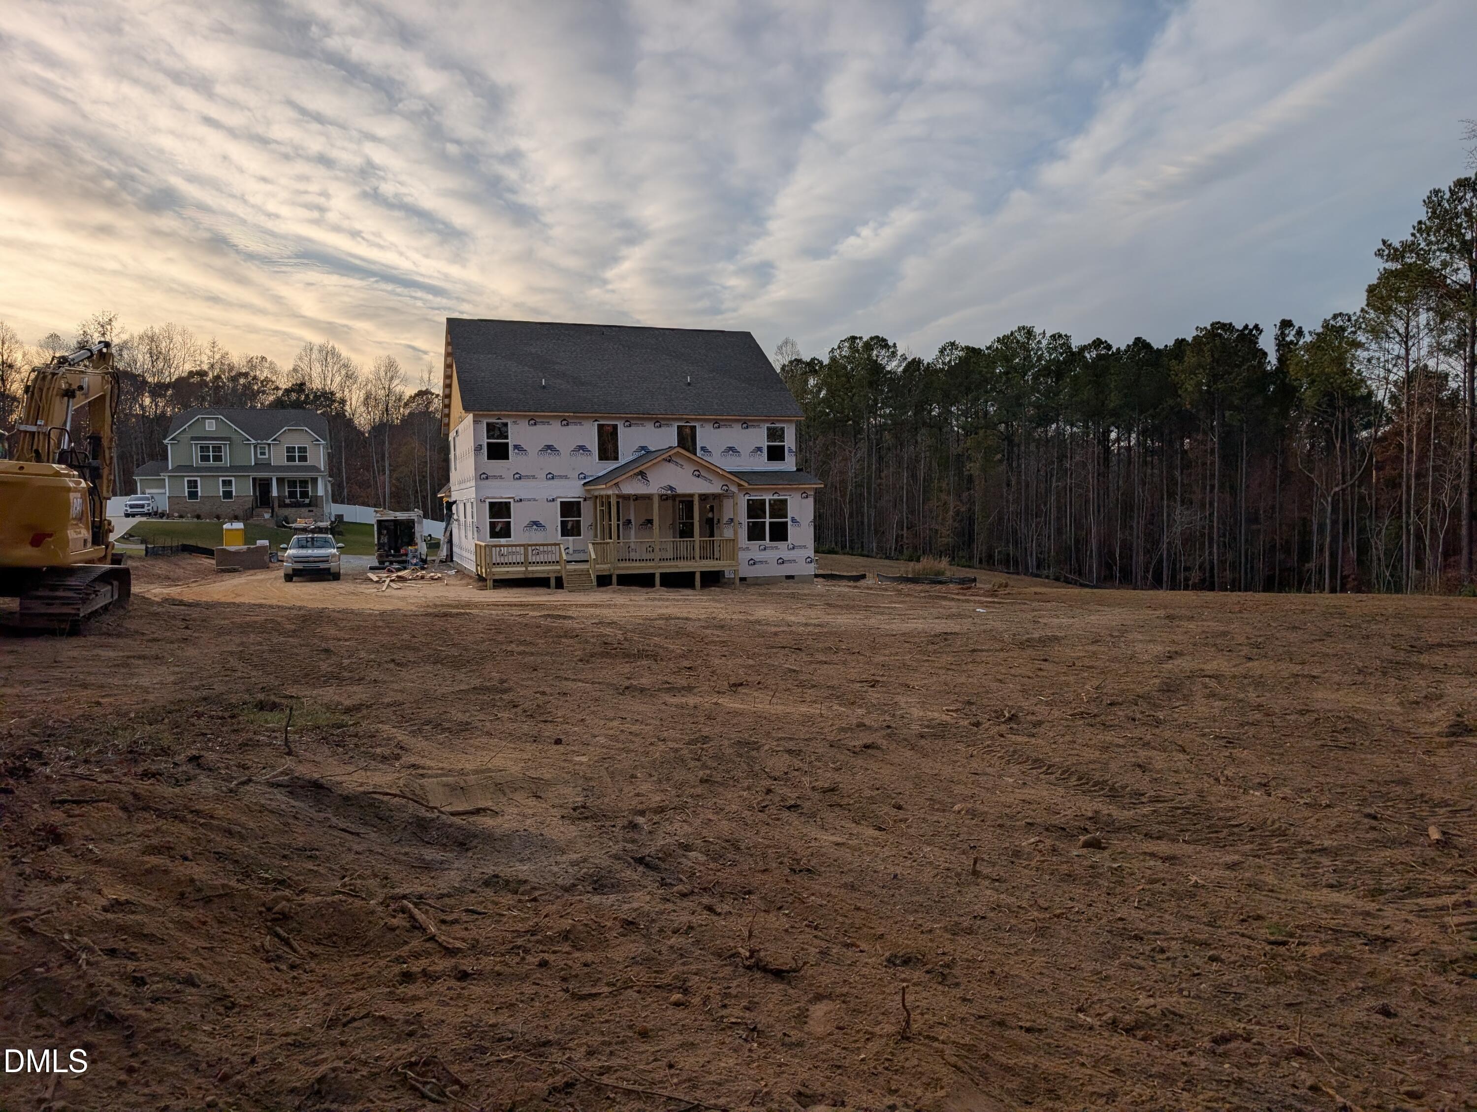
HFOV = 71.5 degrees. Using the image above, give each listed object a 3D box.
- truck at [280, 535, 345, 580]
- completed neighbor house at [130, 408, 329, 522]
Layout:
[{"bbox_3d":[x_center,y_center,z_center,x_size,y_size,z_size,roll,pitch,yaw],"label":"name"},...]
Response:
[{"bbox_3d":[-17.674,0.034,42.589,2.100,1.900,5.850,-2,3,-21],"label":"truck"},{"bbox_3d":[-45.889,-8.459,94.156,16.000,9.950,12.500,-2,3,-20],"label":"completed neighbor house"}]

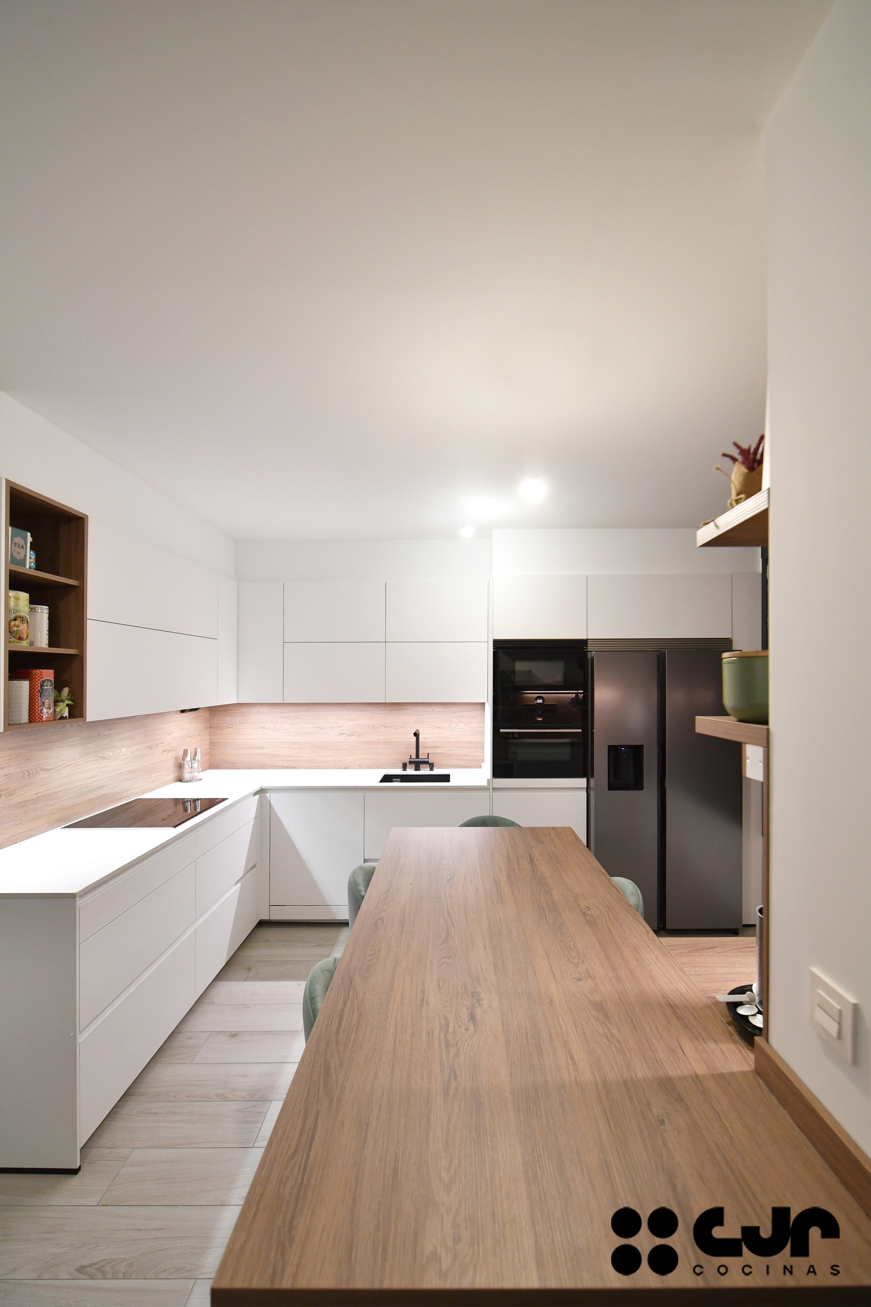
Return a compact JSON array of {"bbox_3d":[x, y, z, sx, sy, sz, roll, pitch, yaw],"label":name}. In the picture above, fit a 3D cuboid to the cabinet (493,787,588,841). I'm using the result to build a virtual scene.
[{"bbox_3d":[0.676,1.295,3.560,0.605,0.840,0.580,0,-2,1],"label":"cabinet"}]

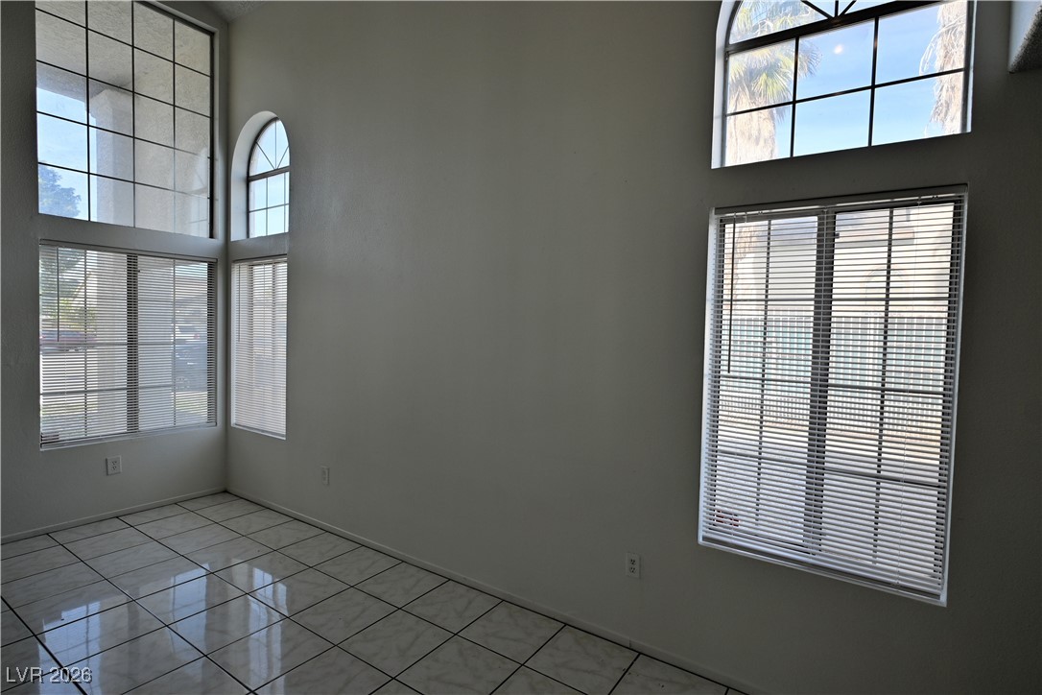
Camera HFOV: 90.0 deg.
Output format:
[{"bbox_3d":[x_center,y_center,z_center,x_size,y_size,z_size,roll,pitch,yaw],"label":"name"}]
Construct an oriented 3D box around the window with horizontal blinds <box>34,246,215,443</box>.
[{"bbox_3d":[-3.103,-0.027,4.199,0.090,1.488,1.193,3,3,34],"label":"window with horizontal blinds"}]

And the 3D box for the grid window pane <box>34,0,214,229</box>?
[{"bbox_3d":[-3.070,-1.857,4.141,0.080,1.816,1.199,3,3,34],"label":"grid window pane"}]

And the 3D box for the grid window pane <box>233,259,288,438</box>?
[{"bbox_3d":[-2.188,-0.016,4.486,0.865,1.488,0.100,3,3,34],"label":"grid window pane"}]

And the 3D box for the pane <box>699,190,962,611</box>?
[{"bbox_3d":[1.224,0.158,2.148,0.875,1.506,0.100,3,3,34],"label":"pane"}]

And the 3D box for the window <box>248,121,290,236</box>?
[{"bbox_3d":[-2.112,-1.443,4.478,0.893,1.023,0.080,3,3,34],"label":"window"}]

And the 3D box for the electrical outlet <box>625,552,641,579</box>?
[{"bbox_3d":[0.546,1.067,2.540,0.071,0.115,0.010,3,3,34],"label":"electrical outlet"}]

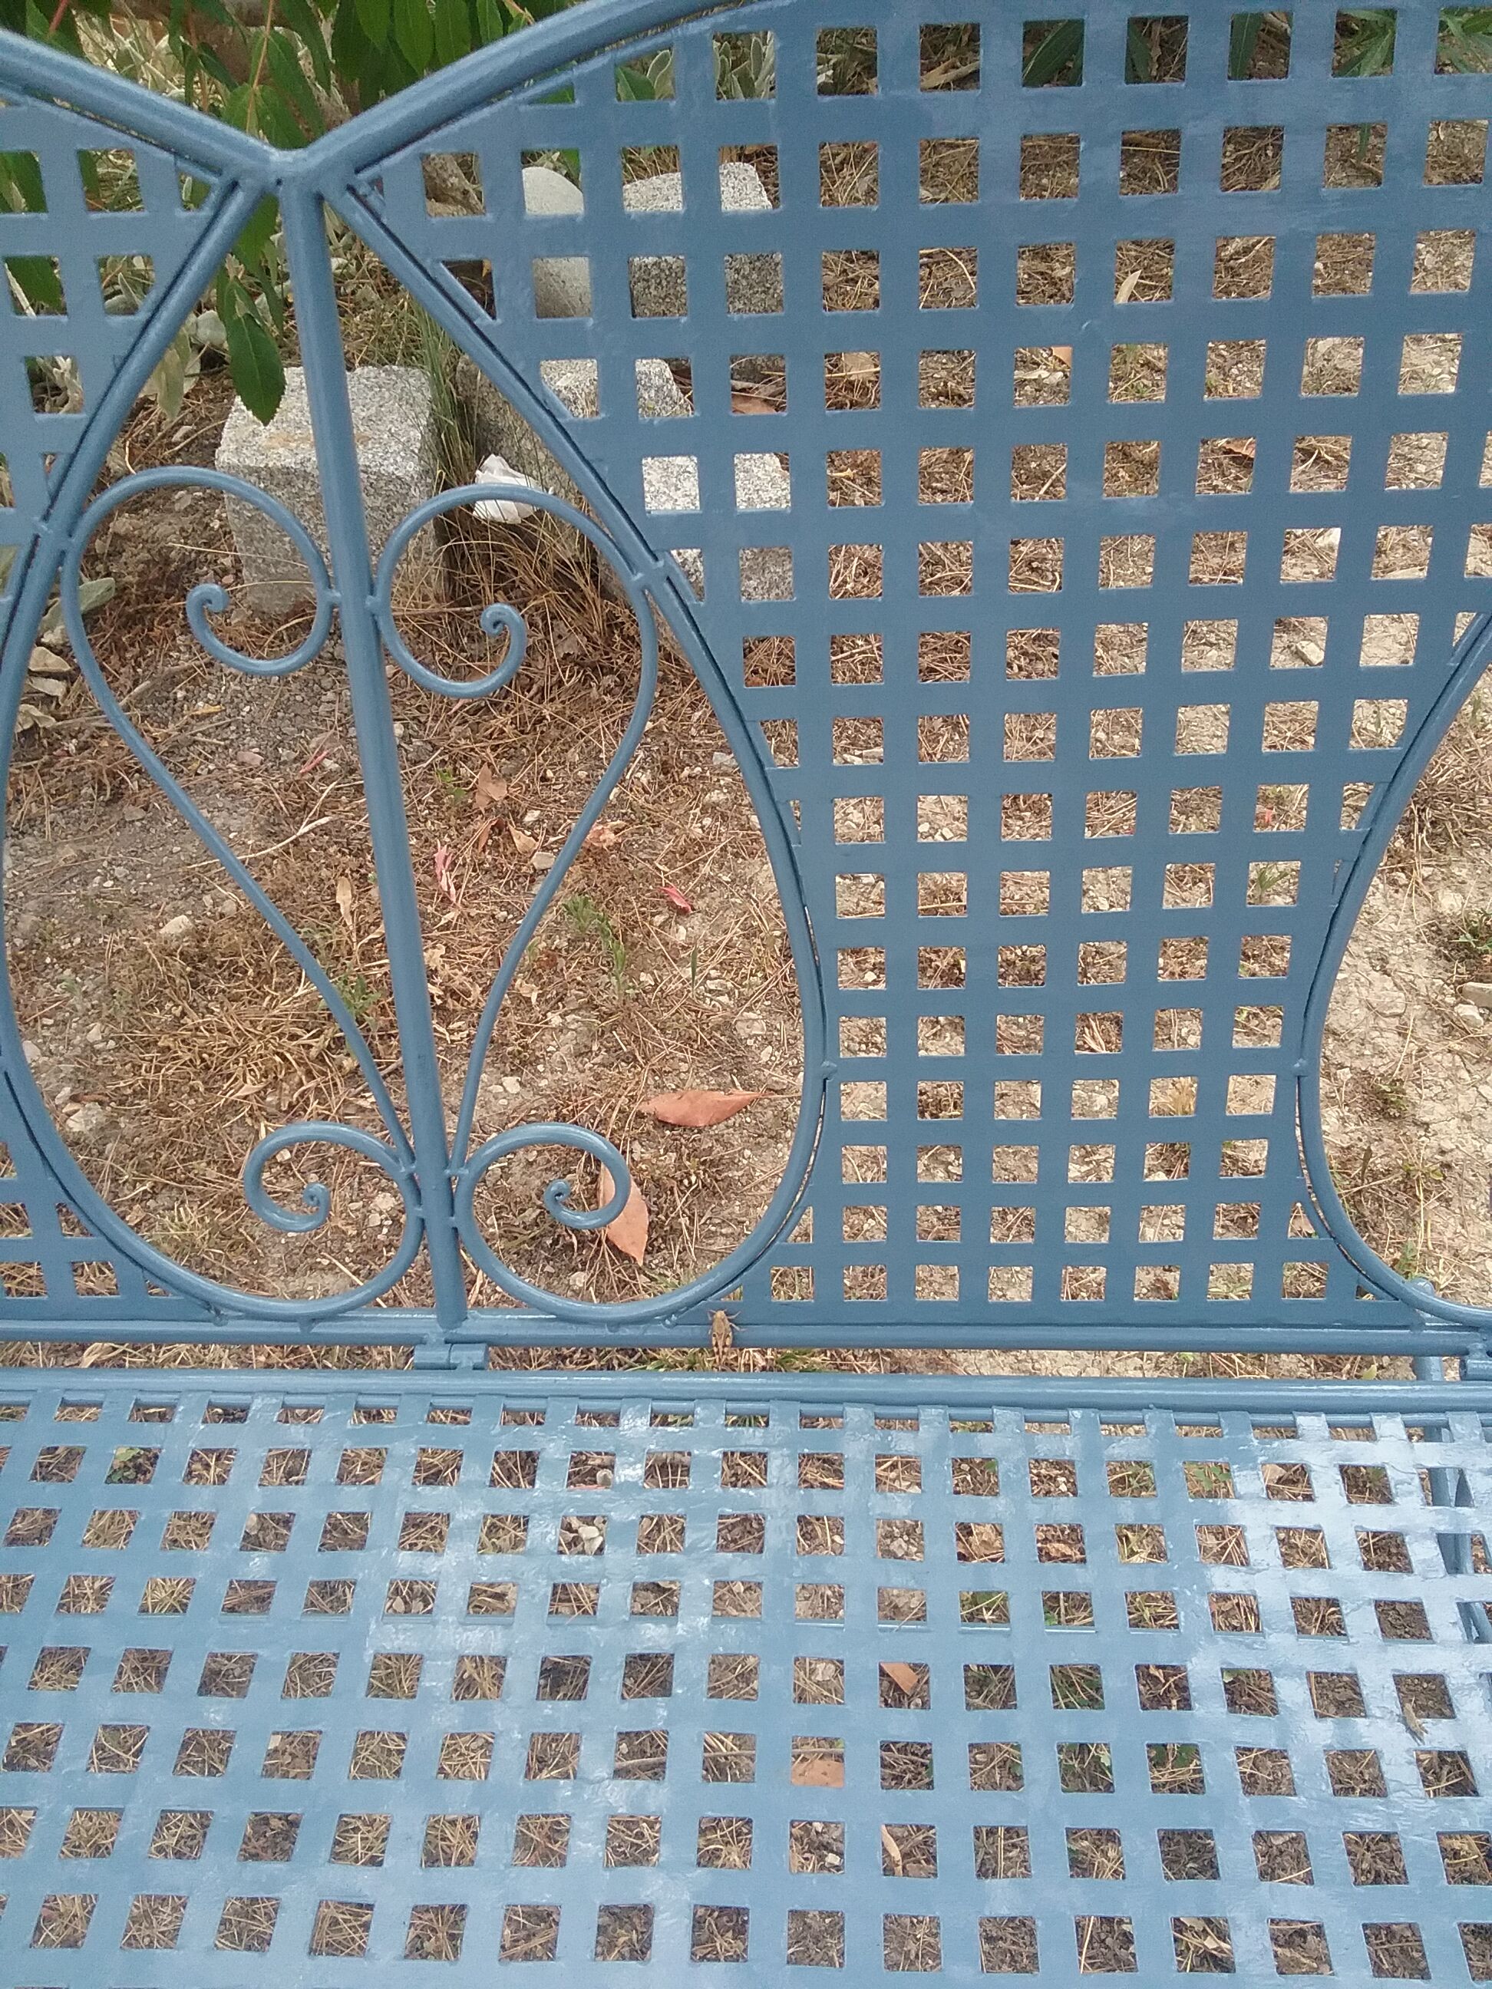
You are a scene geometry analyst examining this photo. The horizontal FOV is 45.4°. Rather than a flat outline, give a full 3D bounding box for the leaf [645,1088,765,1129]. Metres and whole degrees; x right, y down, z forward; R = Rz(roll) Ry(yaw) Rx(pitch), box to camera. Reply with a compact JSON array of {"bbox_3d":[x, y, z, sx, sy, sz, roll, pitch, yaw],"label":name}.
[{"bbox_3d":[-0.039,0.101,1.574,0.111,0.018,0.043,0,40,3],"label":"leaf"}]

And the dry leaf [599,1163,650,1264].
[{"bbox_3d":[-0.100,0.180,1.482,0.036,0.016,0.121,-10,40,-8],"label":"dry leaf"}]

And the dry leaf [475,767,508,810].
[{"bbox_3d":[-0.278,-0.229,1.956,0.038,0.022,0.070,-2,39,1],"label":"dry leaf"}]

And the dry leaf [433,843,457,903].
[{"bbox_3d":[-0.312,-0.126,1.845,0.024,0.015,0.095,-8,40,-7],"label":"dry leaf"}]

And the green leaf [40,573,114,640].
[{"bbox_3d":[-0.840,-0.487,2.228,0.115,0.045,0.050,-24,44,-24],"label":"green leaf"}]

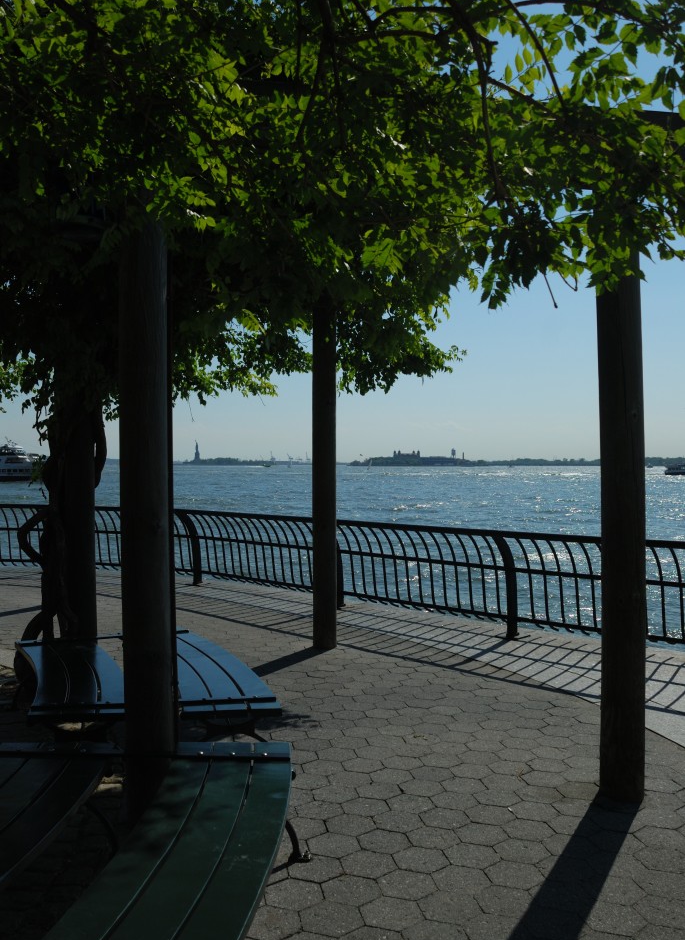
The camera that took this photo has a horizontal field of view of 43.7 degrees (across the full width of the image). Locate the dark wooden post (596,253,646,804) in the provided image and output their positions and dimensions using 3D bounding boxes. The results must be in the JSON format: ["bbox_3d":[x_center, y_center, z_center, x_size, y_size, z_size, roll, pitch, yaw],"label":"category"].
[{"bbox_3d":[1.326,0.060,4.031,0.205,2.950,0.205,0,0,0],"label":"dark wooden post"}]

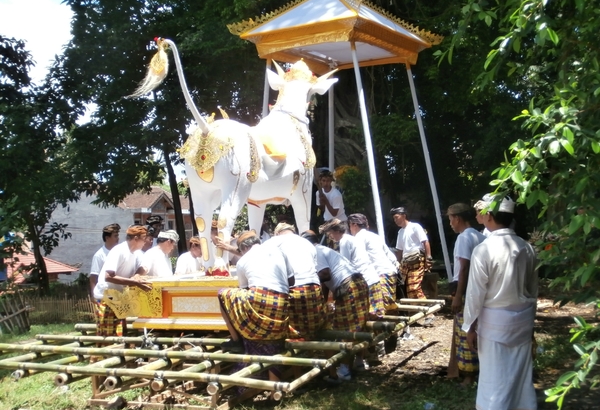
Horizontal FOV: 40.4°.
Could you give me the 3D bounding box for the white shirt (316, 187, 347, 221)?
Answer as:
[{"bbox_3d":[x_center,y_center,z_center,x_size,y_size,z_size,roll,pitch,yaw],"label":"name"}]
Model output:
[{"bbox_3d":[0.425,-0.007,11.000,0.430,0.500,0.290,-1,-2,23],"label":"white shirt"}]

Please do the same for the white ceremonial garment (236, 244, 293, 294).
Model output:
[{"bbox_3d":[-0.315,0.590,7.450,0.500,0.520,0.300,0,-36,-27],"label":"white ceremonial garment"}]

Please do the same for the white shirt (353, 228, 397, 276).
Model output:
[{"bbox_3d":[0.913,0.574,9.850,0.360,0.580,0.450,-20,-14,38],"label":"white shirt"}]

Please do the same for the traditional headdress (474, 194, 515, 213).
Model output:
[{"bbox_3d":[1.382,-0.011,5.700,0.200,0.145,0.230,1,-2,-38],"label":"traditional headdress"}]

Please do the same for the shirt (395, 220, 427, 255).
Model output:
[{"bbox_3d":[1.547,0.451,11.300,0.460,0.490,0.330,-1,-2,41],"label":"shirt"}]

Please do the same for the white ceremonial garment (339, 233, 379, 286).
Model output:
[{"bbox_3d":[0.653,0.609,9.100,0.270,0.600,0.420,-32,-17,27],"label":"white ceremonial garment"}]

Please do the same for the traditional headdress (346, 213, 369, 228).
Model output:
[{"bbox_3d":[0.678,0.183,9.600,0.230,0.160,0.200,-13,-9,34],"label":"traditional headdress"}]

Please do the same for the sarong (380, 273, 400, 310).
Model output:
[{"bbox_3d":[1.063,1.051,9.900,0.380,0.500,0.400,-1,-2,40],"label":"sarong"}]

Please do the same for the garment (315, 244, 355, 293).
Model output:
[{"bbox_3d":[0.360,0.663,8.500,0.280,0.520,0.420,-40,-20,25],"label":"garment"}]

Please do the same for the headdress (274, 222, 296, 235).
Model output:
[{"bbox_3d":[-0.145,0.240,8.150,0.200,0.130,0.220,1,-22,-27],"label":"headdress"}]

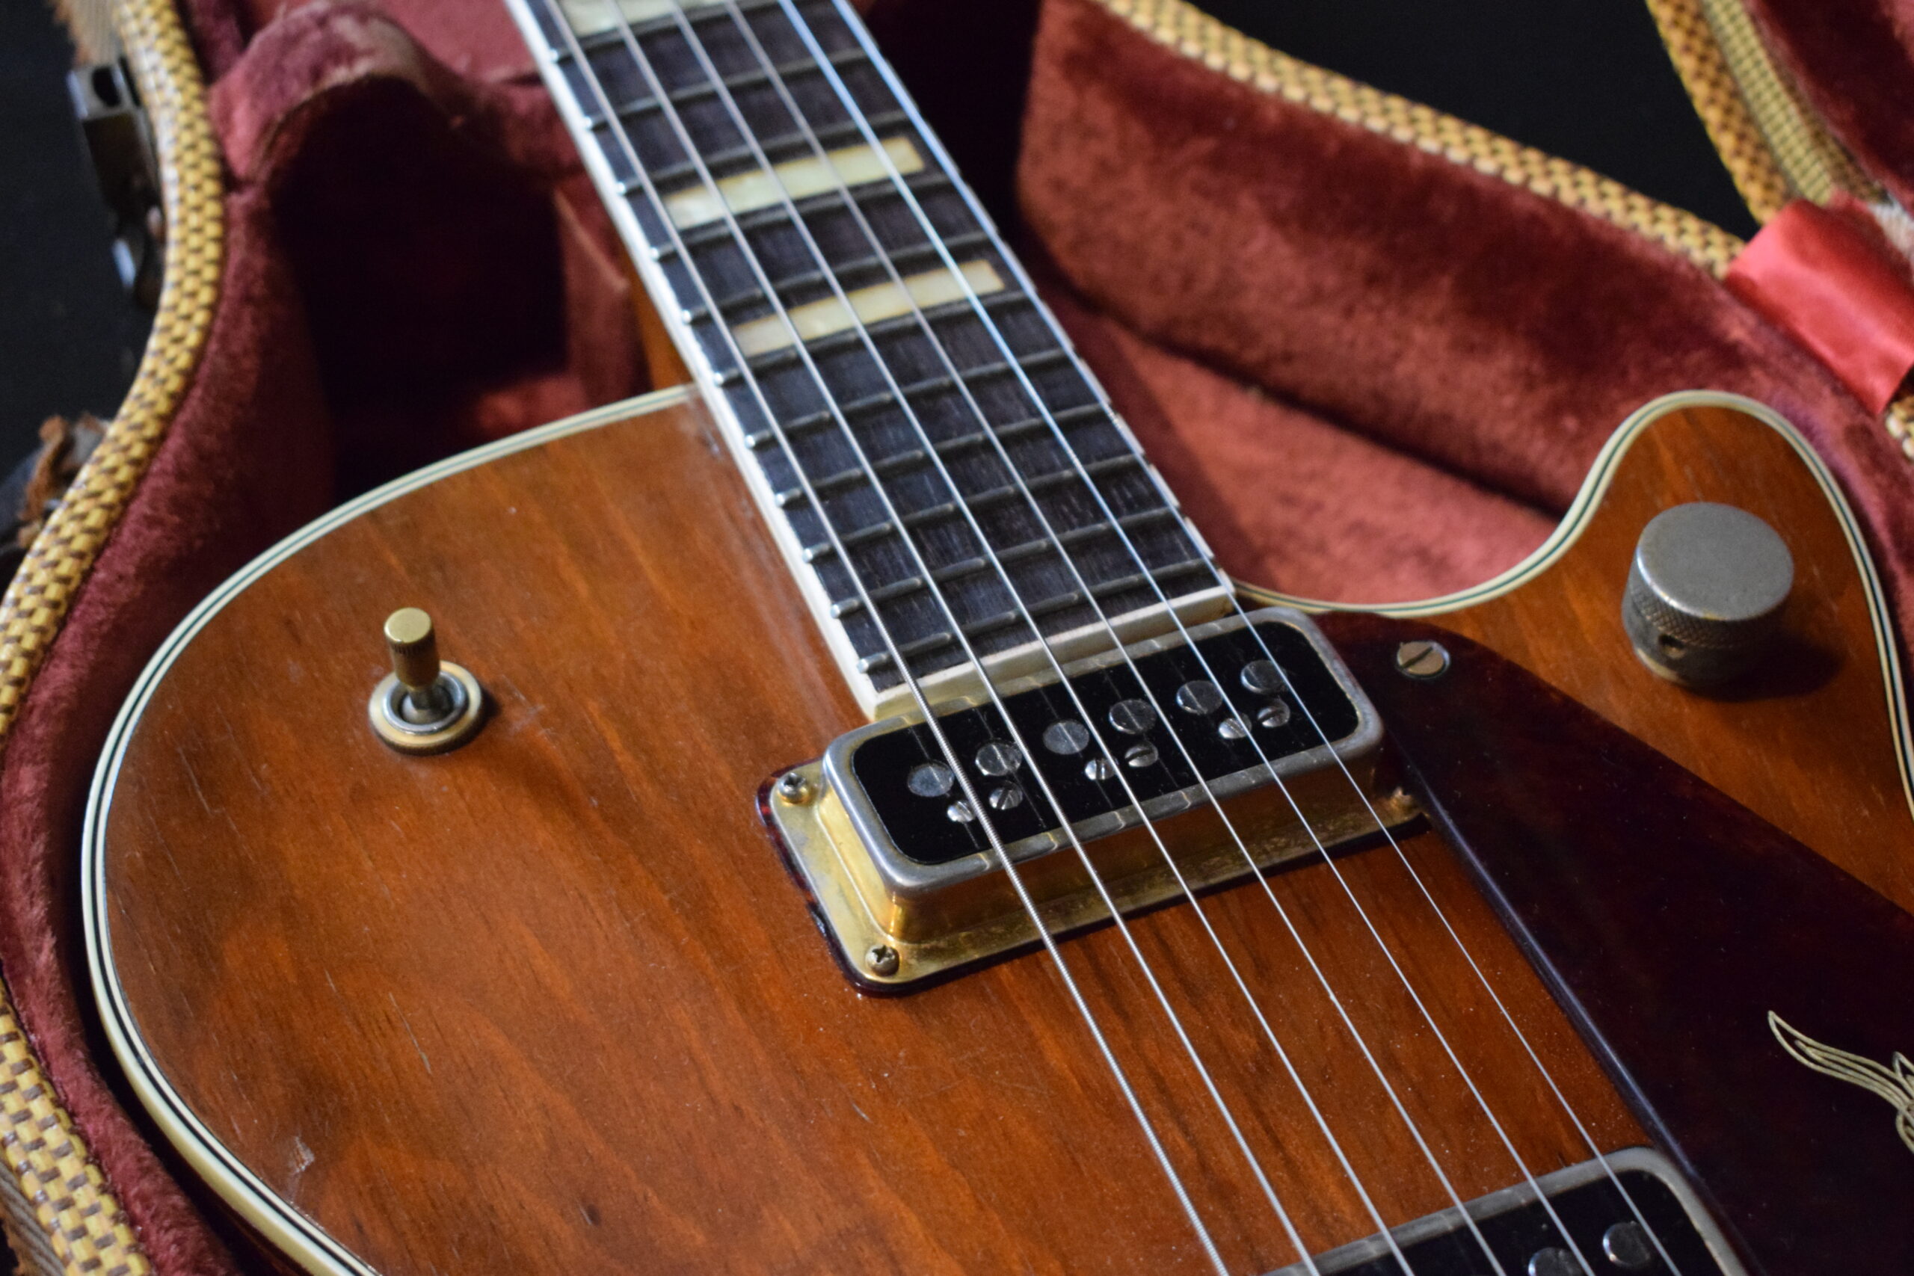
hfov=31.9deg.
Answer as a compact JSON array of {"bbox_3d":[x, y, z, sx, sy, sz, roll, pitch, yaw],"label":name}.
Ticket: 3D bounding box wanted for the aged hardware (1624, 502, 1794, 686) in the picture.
[{"bbox_3d":[0.104,-0.006,0.466,0.021,0.015,0.021,2,50,0],"label":"aged hardware"}]

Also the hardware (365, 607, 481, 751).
[{"bbox_3d":[-0.074,0.004,0.458,0.015,0.019,0.015,-5,49,0],"label":"hardware"}]

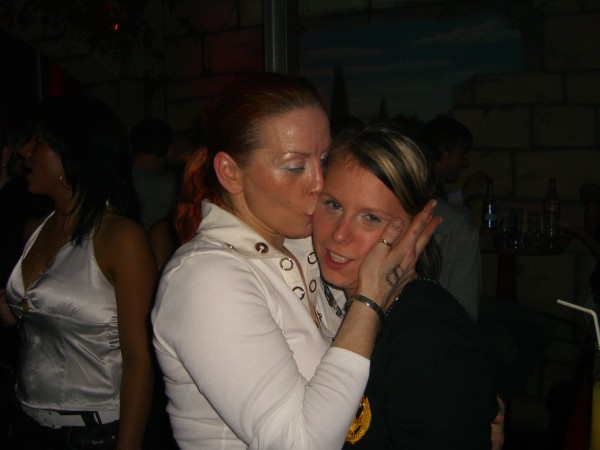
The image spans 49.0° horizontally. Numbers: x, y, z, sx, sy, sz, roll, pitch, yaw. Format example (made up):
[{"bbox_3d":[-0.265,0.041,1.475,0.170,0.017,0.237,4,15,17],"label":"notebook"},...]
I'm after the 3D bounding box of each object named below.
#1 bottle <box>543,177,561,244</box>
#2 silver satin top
[{"bbox_3d":[1.167,-0.067,3.050,0.078,0.295,0.078,0,4,0],"label":"bottle"},{"bbox_3d":[-0.565,0.210,1.620,0.350,0.490,0.270,3,5,40],"label":"silver satin top"}]

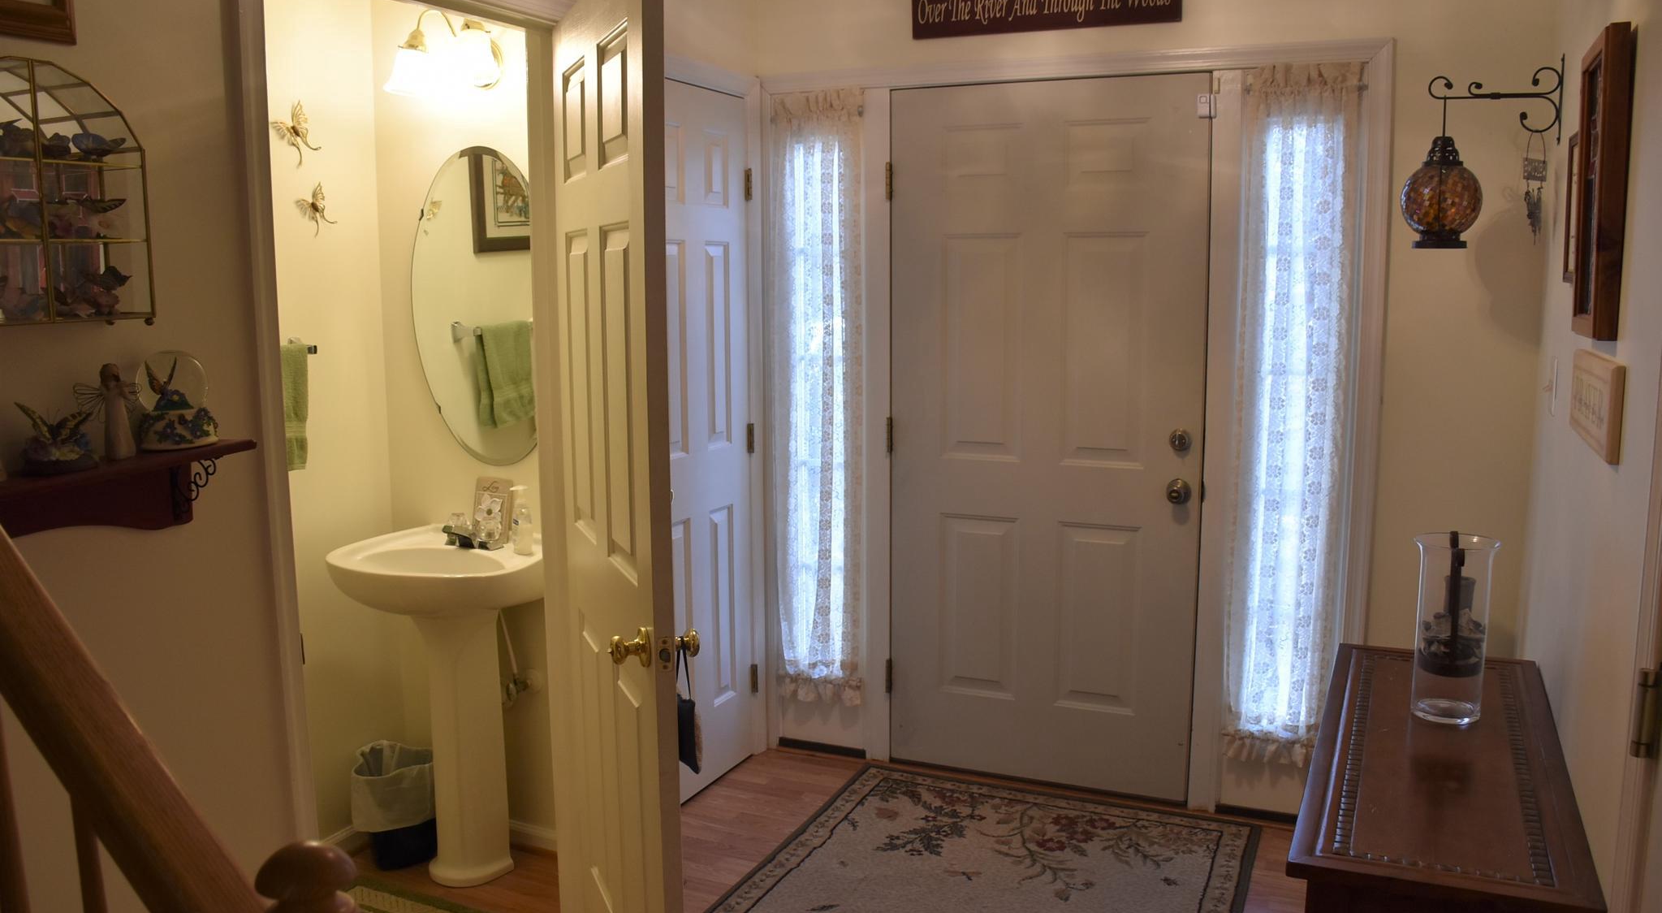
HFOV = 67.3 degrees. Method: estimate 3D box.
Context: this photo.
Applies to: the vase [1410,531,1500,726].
[{"bbox_3d":[1.085,0.301,2.180,0.139,0.311,0.139,4,9,25],"label":"vase"}]

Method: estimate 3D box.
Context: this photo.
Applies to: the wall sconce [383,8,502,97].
[{"bbox_3d":[-0.923,-0.989,3.046,0.357,0.214,0.221,4,9,25],"label":"wall sconce"}]

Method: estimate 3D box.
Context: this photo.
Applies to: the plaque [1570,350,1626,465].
[{"bbox_3d":[1.159,-0.091,1.890,0.015,0.131,0.462,4,9,25],"label":"plaque"}]

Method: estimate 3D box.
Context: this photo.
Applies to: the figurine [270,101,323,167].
[{"bbox_3d":[-1.288,-0.786,3.036,0.045,0.156,0.160,3,10,23],"label":"figurine"}]

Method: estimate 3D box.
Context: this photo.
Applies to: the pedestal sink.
[{"bbox_3d":[-0.963,0.662,3.140,0.570,0.885,0.450,3,10,23],"label":"pedestal sink"}]

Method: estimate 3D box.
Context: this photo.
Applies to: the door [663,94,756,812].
[{"bbox_3d":[-0.394,-0.024,3.655,0.040,2.035,0.610,3,10,23],"label":"door"}]

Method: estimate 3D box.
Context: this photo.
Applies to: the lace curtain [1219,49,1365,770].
[{"bbox_3d":[1.204,-0.080,3.294,0.289,1.848,0.050,4,9,25],"label":"lace curtain"}]

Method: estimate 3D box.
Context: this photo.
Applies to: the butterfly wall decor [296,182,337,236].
[{"bbox_3d":[-1.270,-0.615,3.105,0.040,0.130,0.130,3,10,23],"label":"butterfly wall decor"}]

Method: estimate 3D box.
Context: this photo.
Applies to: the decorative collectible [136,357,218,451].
[{"bbox_3d":[-0.945,-0.085,1.795,0.104,0.137,0.104,-7,11,-39],"label":"decorative collectible"}]

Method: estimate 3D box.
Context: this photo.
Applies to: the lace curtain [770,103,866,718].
[{"bbox_3d":[-0.041,-0.154,3.870,0.304,1.904,0.050,4,9,25],"label":"lace curtain"}]

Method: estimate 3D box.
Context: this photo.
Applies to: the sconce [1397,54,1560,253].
[{"bbox_3d":[1.501,-0.700,2.885,0.325,0.433,0.180,3,10,23],"label":"sconce"}]

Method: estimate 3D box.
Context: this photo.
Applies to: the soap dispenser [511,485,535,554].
[{"bbox_3d":[-0.752,0.152,3.051,0.052,0.162,0.055,-6,11,-33],"label":"soap dispenser"}]

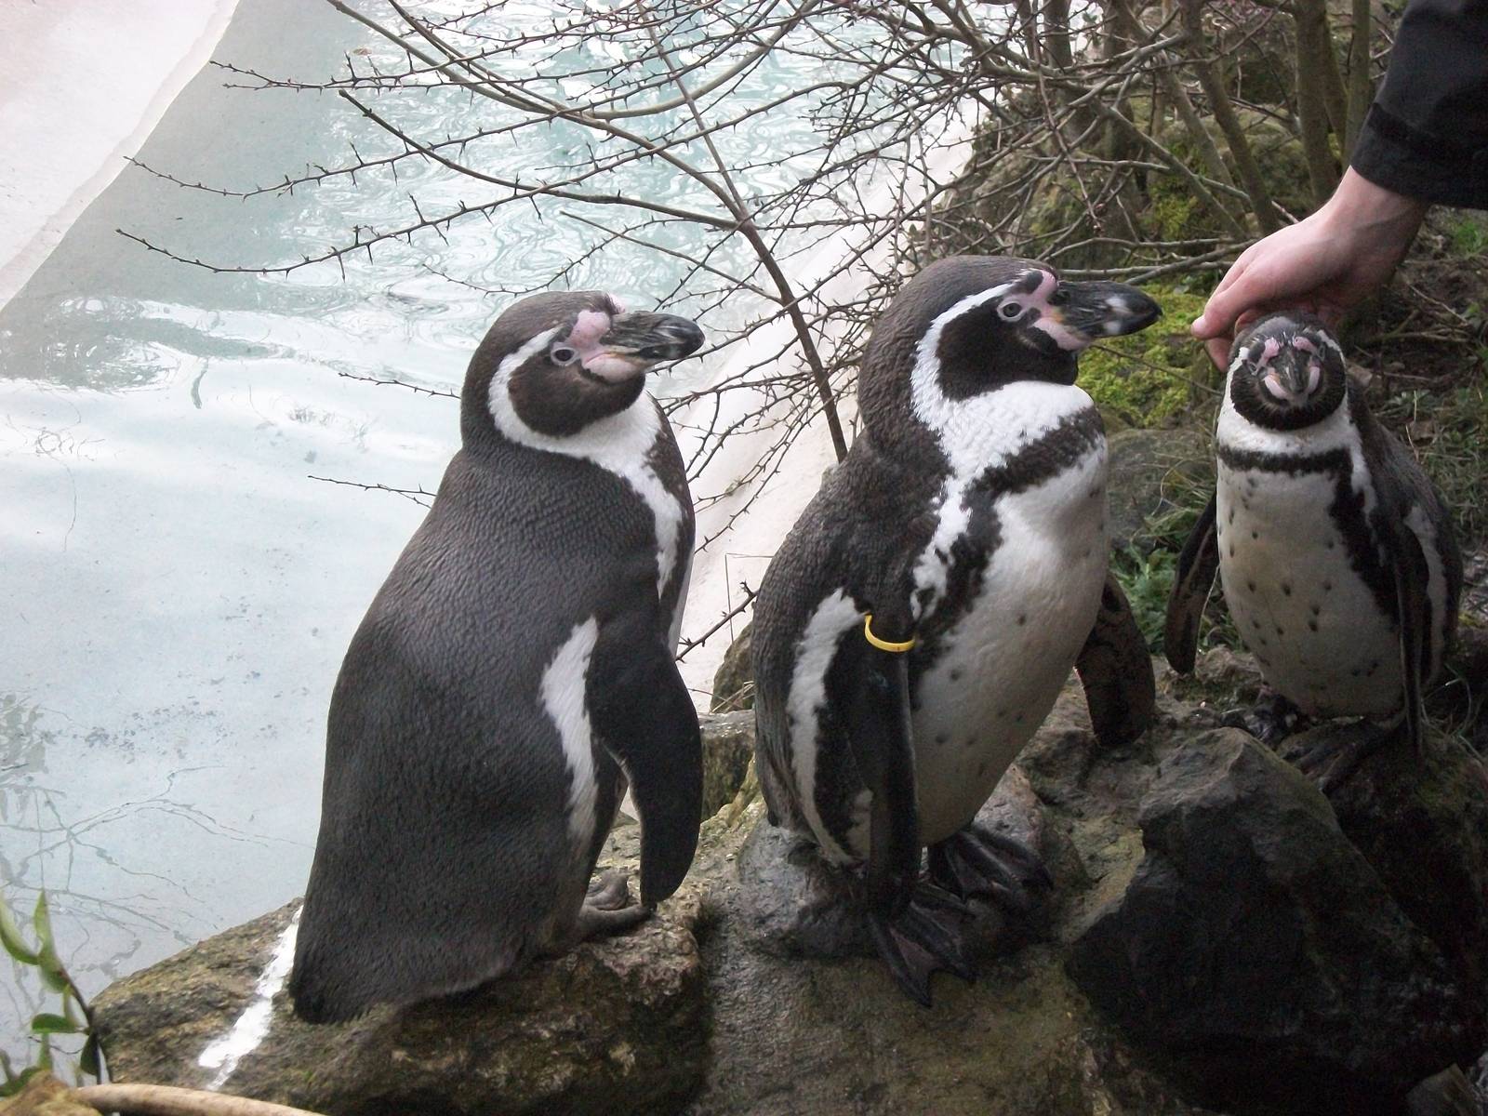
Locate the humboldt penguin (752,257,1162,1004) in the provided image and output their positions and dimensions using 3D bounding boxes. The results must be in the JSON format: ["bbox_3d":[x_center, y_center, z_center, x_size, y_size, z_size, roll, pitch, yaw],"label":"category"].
[{"bbox_3d":[0.135,0.044,1.710,0.265,0.470,0.230,13,25,31],"label":"humboldt penguin"}]

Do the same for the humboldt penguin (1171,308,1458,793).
[{"bbox_3d":[0.465,-0.011,2.150,0.230,0.380,0.225,11,23,26],"label":"humboldt penguin"}]

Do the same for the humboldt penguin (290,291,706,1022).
[{"bbox_3d":[-0.157,0.059,1.680,0.280,0.455,0.205,-11,23,-26],"label":"humboldt penguin"}]

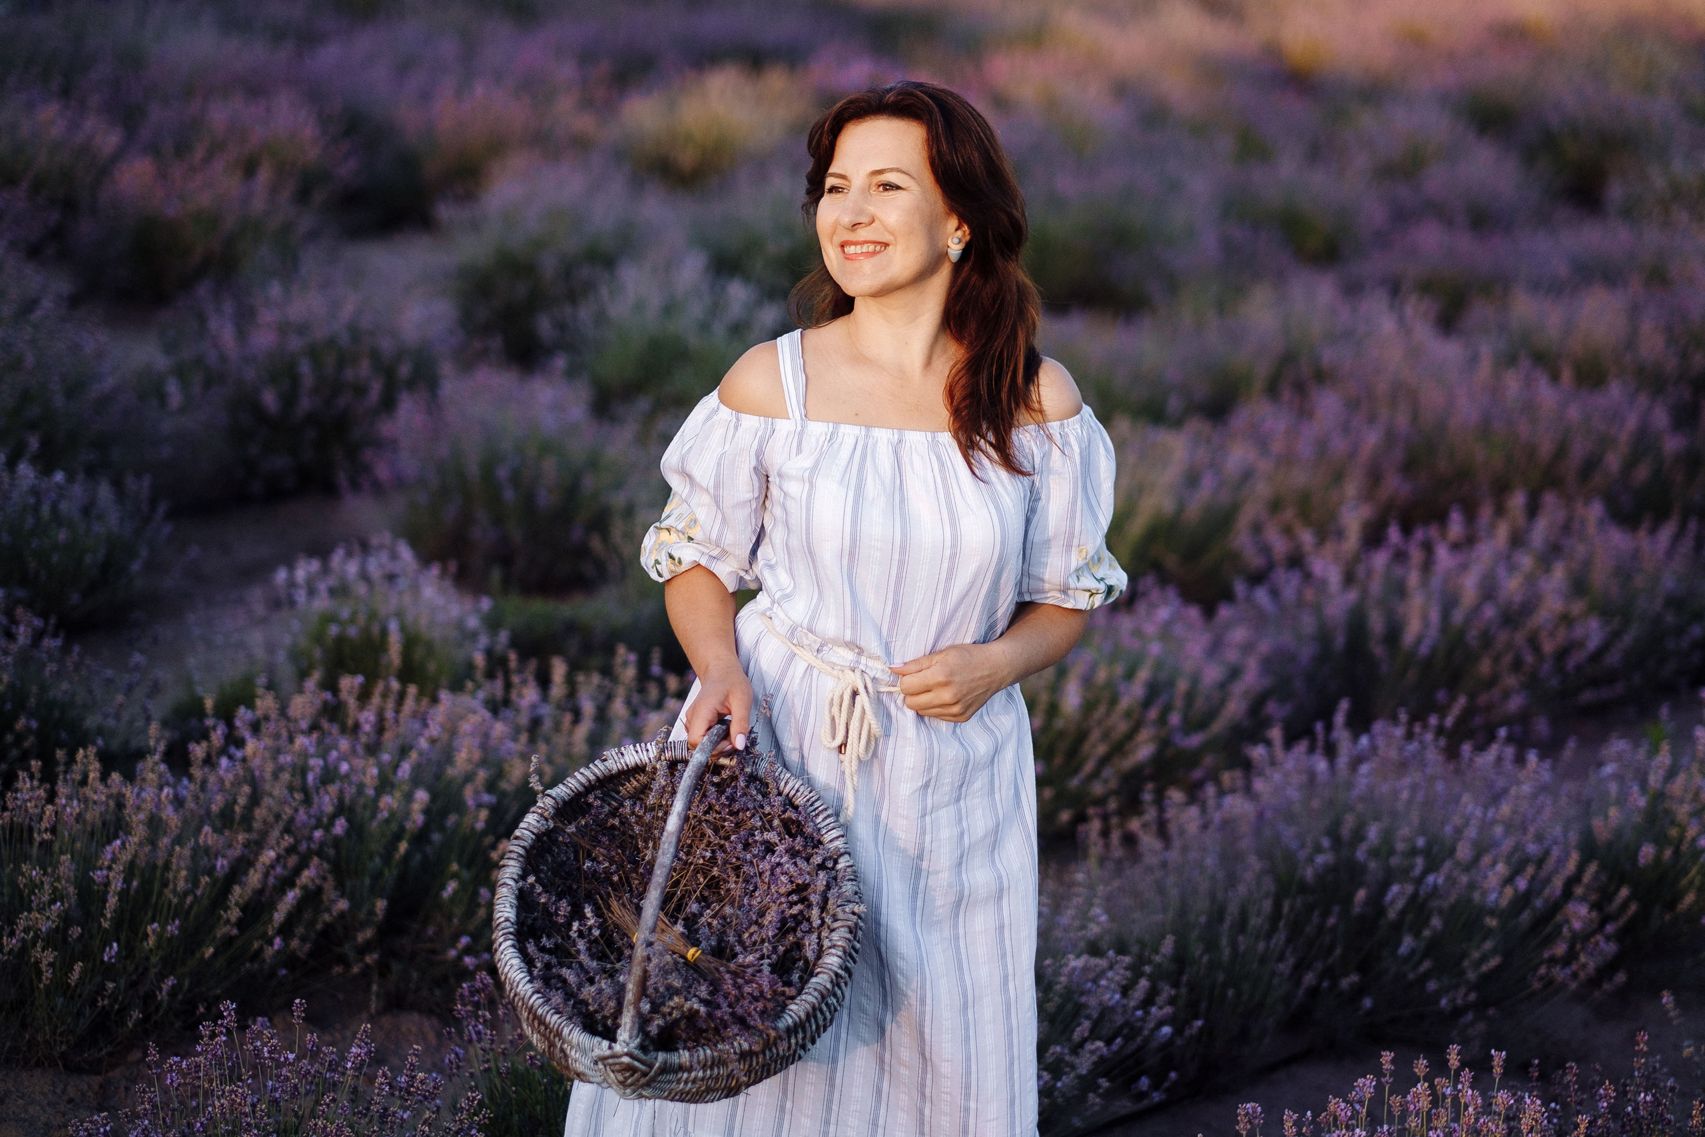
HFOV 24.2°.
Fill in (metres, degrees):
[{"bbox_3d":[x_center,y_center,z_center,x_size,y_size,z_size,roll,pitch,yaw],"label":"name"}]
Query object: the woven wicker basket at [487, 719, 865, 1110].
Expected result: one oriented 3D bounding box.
[{"bbox_3d":[-0.182,0.356,4.200,0.385,0.390,0.360,17,-28,12],"label":"woven wicker basket"}]

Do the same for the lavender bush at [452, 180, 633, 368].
[{"bbox_3d":[-0.954,-0.902,12.200,0.560,0.520,0.540,0,10,0],"label":"lavender bush"}]

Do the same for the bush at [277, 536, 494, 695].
[{"bbox_3d":[-0.974,0.101,8.300,0.450,0.340,0.420,0,10,0],"label":"bush"}]

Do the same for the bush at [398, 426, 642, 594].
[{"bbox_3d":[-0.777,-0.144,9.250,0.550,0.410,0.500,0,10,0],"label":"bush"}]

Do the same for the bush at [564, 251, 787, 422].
[{"bbox_3d":[-0.508,-0.666,11.400,0.630,0.460,0.560,0,10,0],"label":"bush"}]

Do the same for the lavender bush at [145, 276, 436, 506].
[{"bbox_3d":[-1.456,-0.460,10.300,0.740,0.540,0.660,0,10,0],"label":"lavender bush"}]

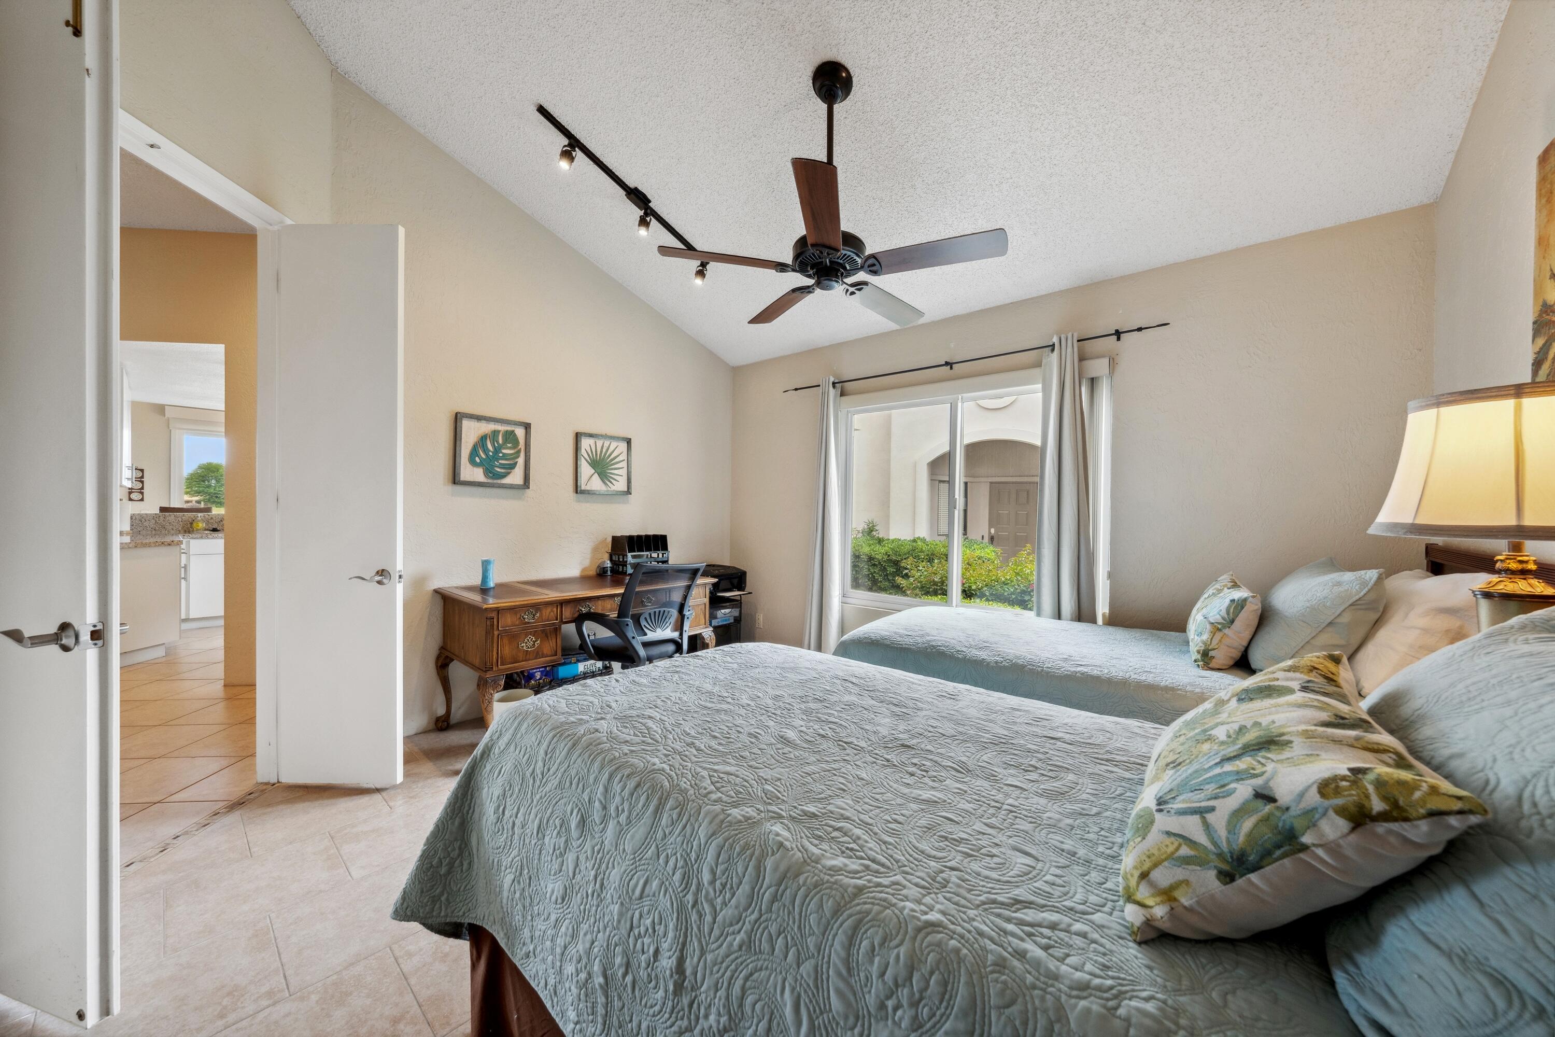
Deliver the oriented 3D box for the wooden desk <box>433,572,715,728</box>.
[{"bbox_3d":[-1.119,0.777,3.034,0.810,0.782,1.360,0,0,43],"label":"wooden desk"}]

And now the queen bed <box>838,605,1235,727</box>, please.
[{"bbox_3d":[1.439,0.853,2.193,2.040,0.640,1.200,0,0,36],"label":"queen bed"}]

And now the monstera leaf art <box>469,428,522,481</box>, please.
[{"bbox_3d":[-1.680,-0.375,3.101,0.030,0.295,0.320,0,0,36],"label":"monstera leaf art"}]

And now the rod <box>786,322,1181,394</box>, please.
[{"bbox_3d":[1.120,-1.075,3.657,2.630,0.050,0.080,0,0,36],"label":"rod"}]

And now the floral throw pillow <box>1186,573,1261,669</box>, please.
[{"bbox_3d":[1.711,0.400,2.007,0.140,0.330,0.390,30,21,24],"label":"floral throw pillow"}]

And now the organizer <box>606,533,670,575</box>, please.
[{"bbox_3d":[-0.998,0.257,3.773,0.220,0.265,0.350,0,0,40],"label":"organizer"}]

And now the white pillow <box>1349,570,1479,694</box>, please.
[{"bbox_3d":[2.085,0.365,1.722,0.170,0.440,0.640,39,22,30],"label":"white pillow"}]

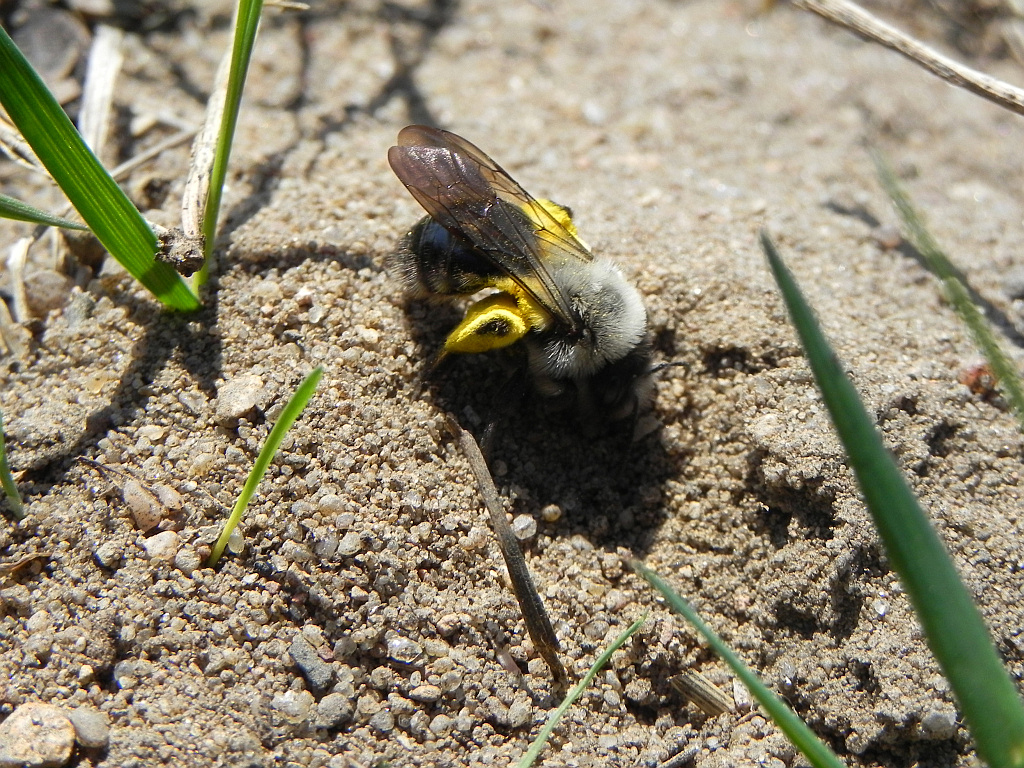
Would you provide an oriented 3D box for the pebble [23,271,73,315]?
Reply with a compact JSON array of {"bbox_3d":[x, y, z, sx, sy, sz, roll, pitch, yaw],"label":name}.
[{"bbox_3d":[-0.018,-0.004,0.122,0.002,0.002,0.002,0,50,0],"label":"pebble"}]

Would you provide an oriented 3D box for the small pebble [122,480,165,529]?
[{"bbox_3d":[-0.014,0.005,0.116,0.001,0.001,0.002,-20,53,-16],"label":"small pebble"}]

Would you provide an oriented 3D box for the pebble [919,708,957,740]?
[{"bbox_3d":[0.015,0.012,0.110,0.001,0.001,0.001,0,50,0],"label":"pebble"}]

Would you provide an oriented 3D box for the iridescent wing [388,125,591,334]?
[{"bbox_3d":[-0.001,-0.006,0.119,0.010,0.002,0.005,40,45,-16],"label":"iridescent wing"}]

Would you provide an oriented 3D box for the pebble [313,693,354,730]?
[{"bbox_3d":[-0.006,0.012,0.110,0.001,0.001,0.001,0,50,0],"label":"pebble"}]

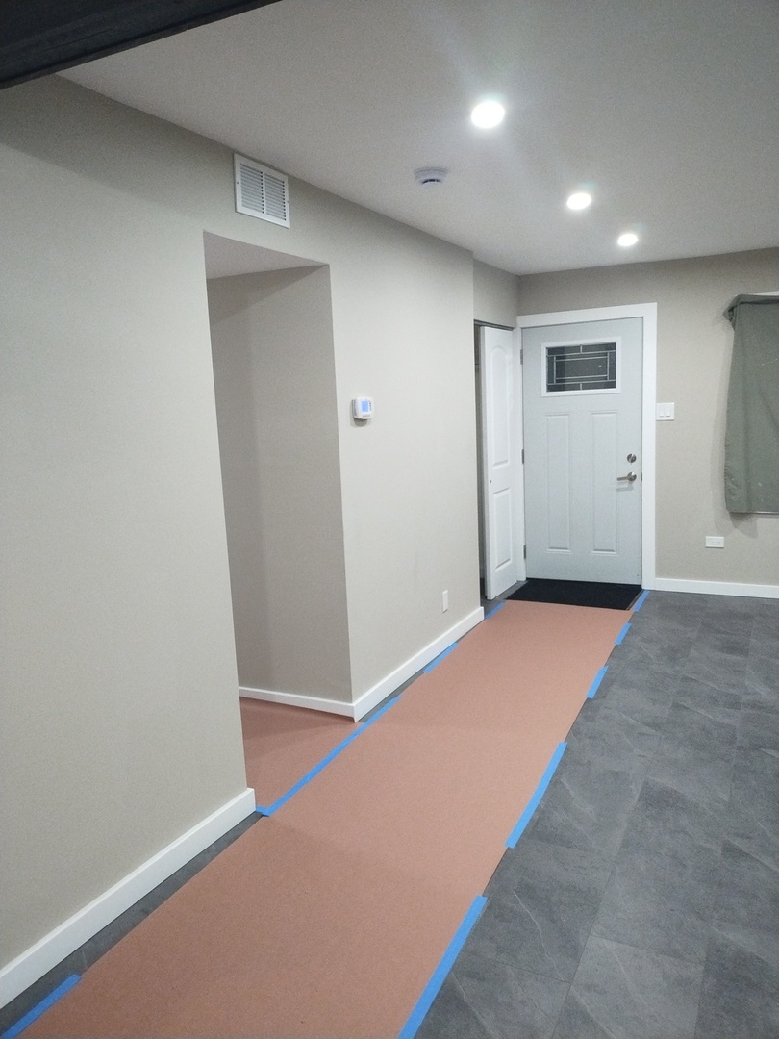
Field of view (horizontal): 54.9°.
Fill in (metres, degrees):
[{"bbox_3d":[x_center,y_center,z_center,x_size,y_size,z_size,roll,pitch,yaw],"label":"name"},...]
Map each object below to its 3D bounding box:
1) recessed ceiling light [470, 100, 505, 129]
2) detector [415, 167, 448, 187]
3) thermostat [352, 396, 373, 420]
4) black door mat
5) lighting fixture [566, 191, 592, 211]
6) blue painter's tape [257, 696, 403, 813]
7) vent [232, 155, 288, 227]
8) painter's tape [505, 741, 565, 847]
[{"bbox_3d":[0.317,-1.302,2.409,0.130,0.030,0.130,-2,9,0],"label":"recessed ceiling light"},{"bbox_3d":[0.175,-1.393,3.055,0.140,0.036,0.140,-2,9,0],"label":"detector"},{"bbox_3d":[-0.127,-0.526,3.556,0.030,0.100,0.145,2,10,27],"label":"thermostat"},{"bbox_3d":[1.407,0.570,5.717,0.910,0.010,0.620,2,10,27],"label":"black door mat"},{"bbox_3d":[0.900,-1.505,3.545,0.130,0.030,0.130,2,10,27],"label":"lighting fixture"},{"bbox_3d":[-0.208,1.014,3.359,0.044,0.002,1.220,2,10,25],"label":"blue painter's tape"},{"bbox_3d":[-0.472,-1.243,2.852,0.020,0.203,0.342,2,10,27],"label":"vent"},{"bbox_3d":[0.586,1.046,2.925,0.036,0.002,0.845,2,10,25],"label":"painter's tape"}]

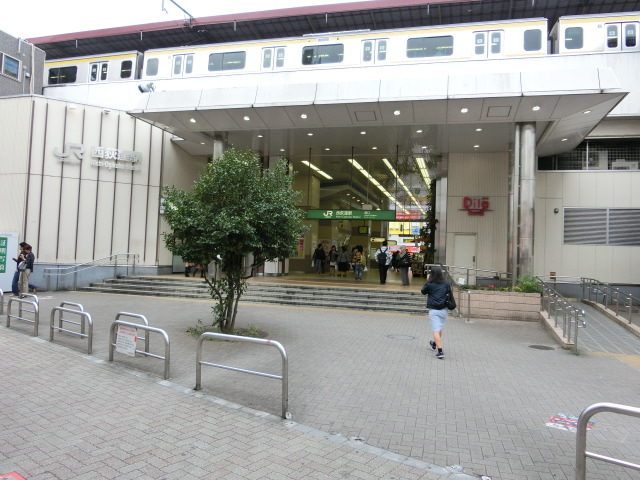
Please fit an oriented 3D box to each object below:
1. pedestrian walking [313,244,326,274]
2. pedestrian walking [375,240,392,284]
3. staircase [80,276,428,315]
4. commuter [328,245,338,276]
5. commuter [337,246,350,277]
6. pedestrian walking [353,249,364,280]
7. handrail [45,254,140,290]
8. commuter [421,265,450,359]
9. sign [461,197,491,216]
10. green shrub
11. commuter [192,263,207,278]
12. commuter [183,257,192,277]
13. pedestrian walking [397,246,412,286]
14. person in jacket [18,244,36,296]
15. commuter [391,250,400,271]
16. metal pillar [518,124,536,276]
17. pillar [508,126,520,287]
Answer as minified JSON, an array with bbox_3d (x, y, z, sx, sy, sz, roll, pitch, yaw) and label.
[{"bbox_3d":[0.005,1.066,25.777,0.580,1.680,0.380,3,-2,-15],"label":"pedestrian walking"},{"bbox_3d":[2.534,0.898,18.379,0.620,1.740,0.420,2,-2,0],"label":"pedestrian walking"},{"bbox_3d":[-2.296,1.792,15.789,13.200,0.600,1.200,2,-2,13],"label":"staircase"},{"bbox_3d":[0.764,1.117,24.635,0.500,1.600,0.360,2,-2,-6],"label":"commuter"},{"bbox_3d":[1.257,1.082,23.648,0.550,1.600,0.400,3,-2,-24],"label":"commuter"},{"bbox_3d":[1.799,1.076,21.008,0.520,1.500,0.400,2,-2,0],"label":"pedestrian walking"},{"bbox_3d":[-8.909,1.234,18.071,3.330,1.460,0.100,4,-3,-30],"label":"handrail"},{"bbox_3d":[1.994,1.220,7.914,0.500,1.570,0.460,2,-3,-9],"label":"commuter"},{"bbox_3d":[6.040,-1.299,17.917,1.220,0.760,0.120,2,-2,13],"label":"sign"},{"bbox_3d":[6.367,1.363,14.000,0.700,0.580,0.620,1,-3,14],"label":"green shrub"},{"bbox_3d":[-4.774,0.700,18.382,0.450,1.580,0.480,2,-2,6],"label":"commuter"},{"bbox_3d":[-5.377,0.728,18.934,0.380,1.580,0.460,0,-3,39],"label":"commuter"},{"bbox_3d":[3.469,1.044,18.735,0.560,1.620,0.420,2,-2,-6],"label":"pedestrian walking"},{"bbox_3d":[-9.019,0.971,14.286,0.420,1.650,0.480,3,-3,-18],"label":"person in jacket"},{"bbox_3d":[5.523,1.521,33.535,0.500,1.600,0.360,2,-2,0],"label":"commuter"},{"bbox_3d":[6.406,-0.855,14.106,0.460,5.250,0.460,2,-2,13],"label":"metal pillar"},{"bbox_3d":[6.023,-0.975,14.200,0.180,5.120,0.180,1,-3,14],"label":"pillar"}]

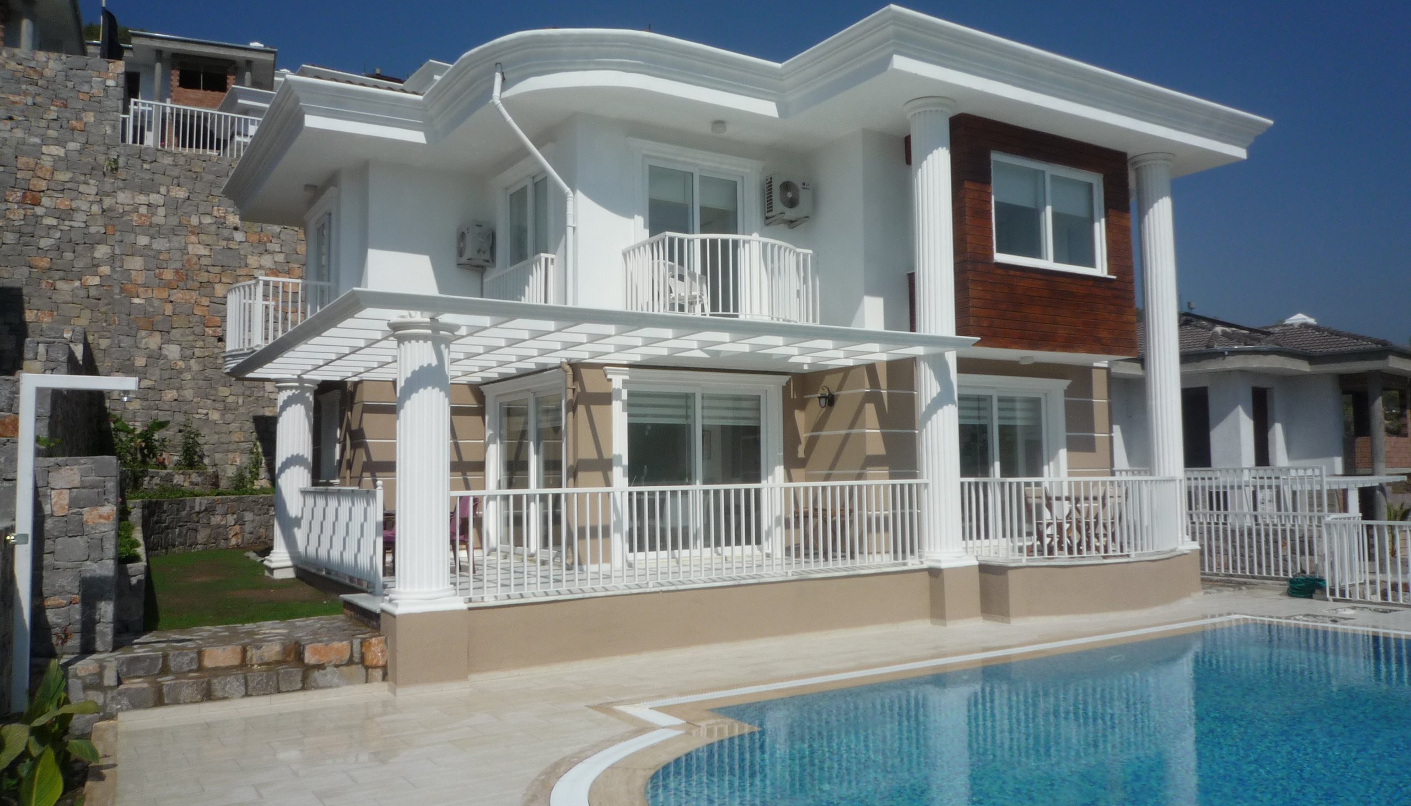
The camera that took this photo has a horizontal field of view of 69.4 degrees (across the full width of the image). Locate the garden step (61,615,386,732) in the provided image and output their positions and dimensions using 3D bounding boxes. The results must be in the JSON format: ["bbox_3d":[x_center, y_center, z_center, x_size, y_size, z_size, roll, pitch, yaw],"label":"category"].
[{"bbox_3d":[-4.020,2.207,8.566,2.303,0.457,1.448,1,-4,-32],"label":"garden step"}]

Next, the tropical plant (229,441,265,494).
[{"bbox_3d":[-8.746,1.231,19.458,0.580,0.990,0.450,1,-4,-32],"label":"tropical plant"}]

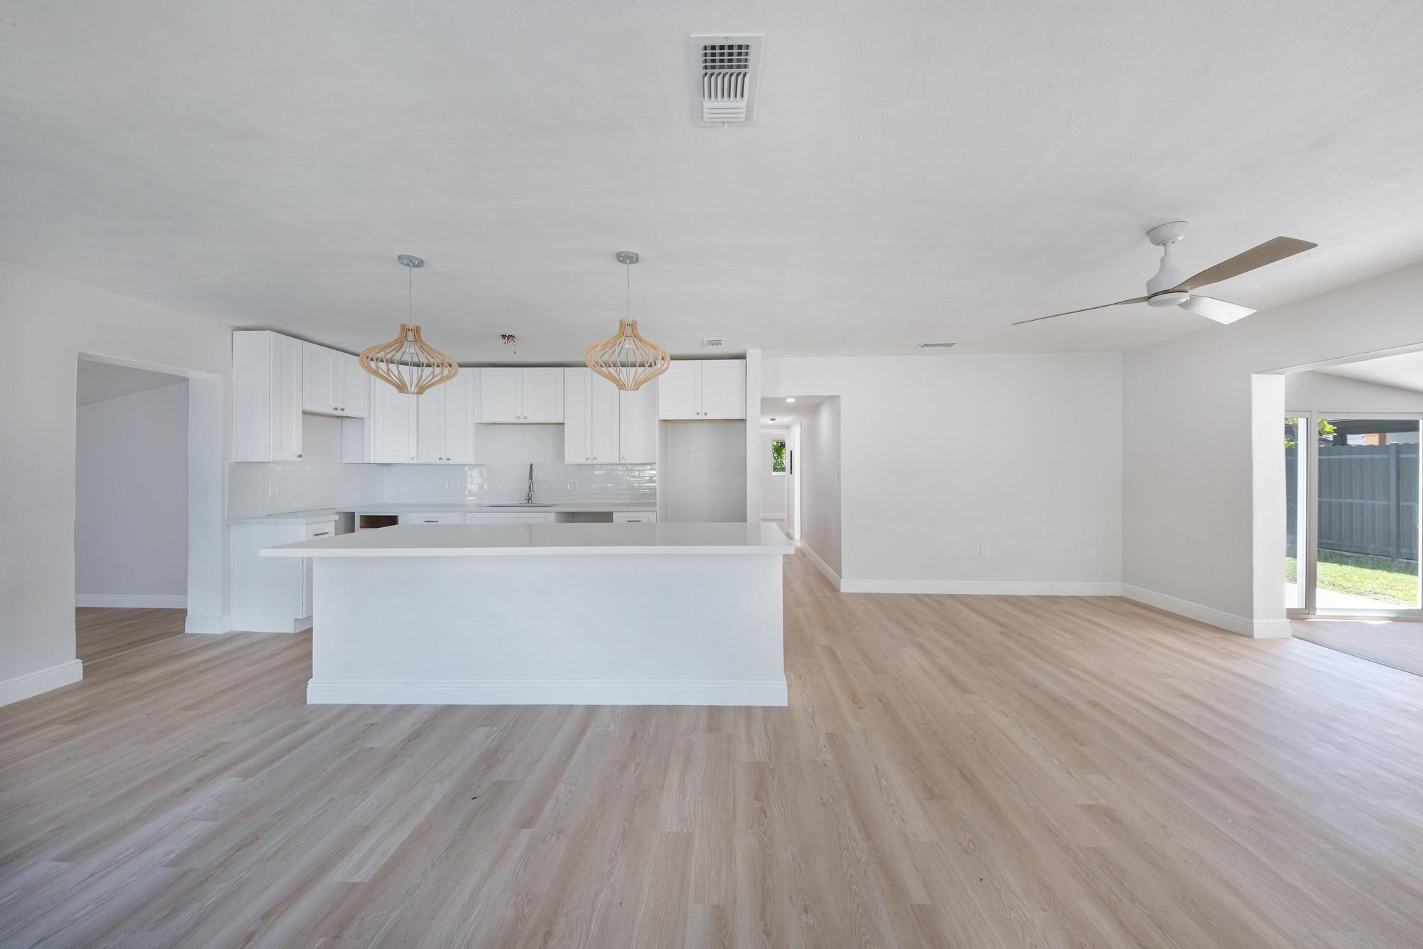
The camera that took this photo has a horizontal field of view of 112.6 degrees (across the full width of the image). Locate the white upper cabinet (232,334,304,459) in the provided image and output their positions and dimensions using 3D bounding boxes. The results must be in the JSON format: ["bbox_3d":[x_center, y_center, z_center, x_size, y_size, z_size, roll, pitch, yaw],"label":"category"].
[{"bbox_3d":[-3.752,-0.638,4.027,0.317,1.067,0.305,0,0,2],"label":"white upper cabinet"}]

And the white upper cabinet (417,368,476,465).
[{"bbox_3d":[-2.955,-0.655,5.465,0.640,1.067,0.330,0,0,0],"label":"white upper cabinet"}]

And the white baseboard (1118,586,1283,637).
[{"bbox_3d":[4.370,1.194,4.290,0.280,0.140,1.260,0,0,2],"label":"white baseboard"}]

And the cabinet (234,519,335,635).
[{"bbox_3d":[-3.596,0.826,4.011,0.617,0.910,0.310,0,0,2],"label":"cabinet"}]

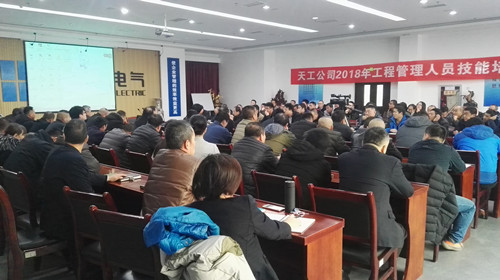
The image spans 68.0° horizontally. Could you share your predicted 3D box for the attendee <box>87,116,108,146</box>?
[{"bbox_3d":[-2.102,0.282,5.387,0.550,1.300,0.800,6,9,44],"label":"attendee"}]

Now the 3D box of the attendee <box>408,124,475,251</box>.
[{"bbox_3d":[1.910,0.479,3.721,0.620,1.240,0.820,5,8,36],"label":"attendee"}]

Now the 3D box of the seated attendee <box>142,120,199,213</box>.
[{"bbox_3d":[-0.382,0.577,2.307,0.560,1.340,0.760,5,8,42],"label":"seated attendee"}]

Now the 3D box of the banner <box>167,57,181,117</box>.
[{"bbox_3d":[-3.146,-2.179,15.454,0.576,2.384,0.040,-6,9,-42],"label":"banner"}]

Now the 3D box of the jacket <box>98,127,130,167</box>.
[{"bbox_3d":[-1.714,0.168,4.770,0.500,0.630,0.470,6,9,44],"label":"jacket"}]

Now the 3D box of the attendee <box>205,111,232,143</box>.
[{"bbox_3d":[-0.375,0.237,5.618,0.550,1.300,0.760,5,8,42],"label":"attendee"}]

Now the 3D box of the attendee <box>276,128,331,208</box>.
[{"bbox_3d":[0.557,0.523,3.156,0.560,1.250,0.780,5,8,42],"label":"attendee"}]

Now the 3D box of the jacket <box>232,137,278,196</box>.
[{"bbox_3d":[0.054,0.324,3.400,0.550,0.640,0.500,5,8,42],"label":"jacket"}]

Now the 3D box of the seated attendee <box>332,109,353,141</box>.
[{"bbox_3d":[1.419,0.215,5.712,0.540,1.300,0.750,5,8,42],"label":"seated attendee"}]

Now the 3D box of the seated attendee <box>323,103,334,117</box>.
[{"bbox_3d":[1.837,-0.161,9.068,0.780,1.300,0.520,-5,8,-36],"label":"seated attendee"}]

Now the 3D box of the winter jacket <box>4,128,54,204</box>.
[{"bbox_3d":[-2.023,0.277,3.546,0.540,0.700,0.520,6,9,44],"label":"winter jacket"}]

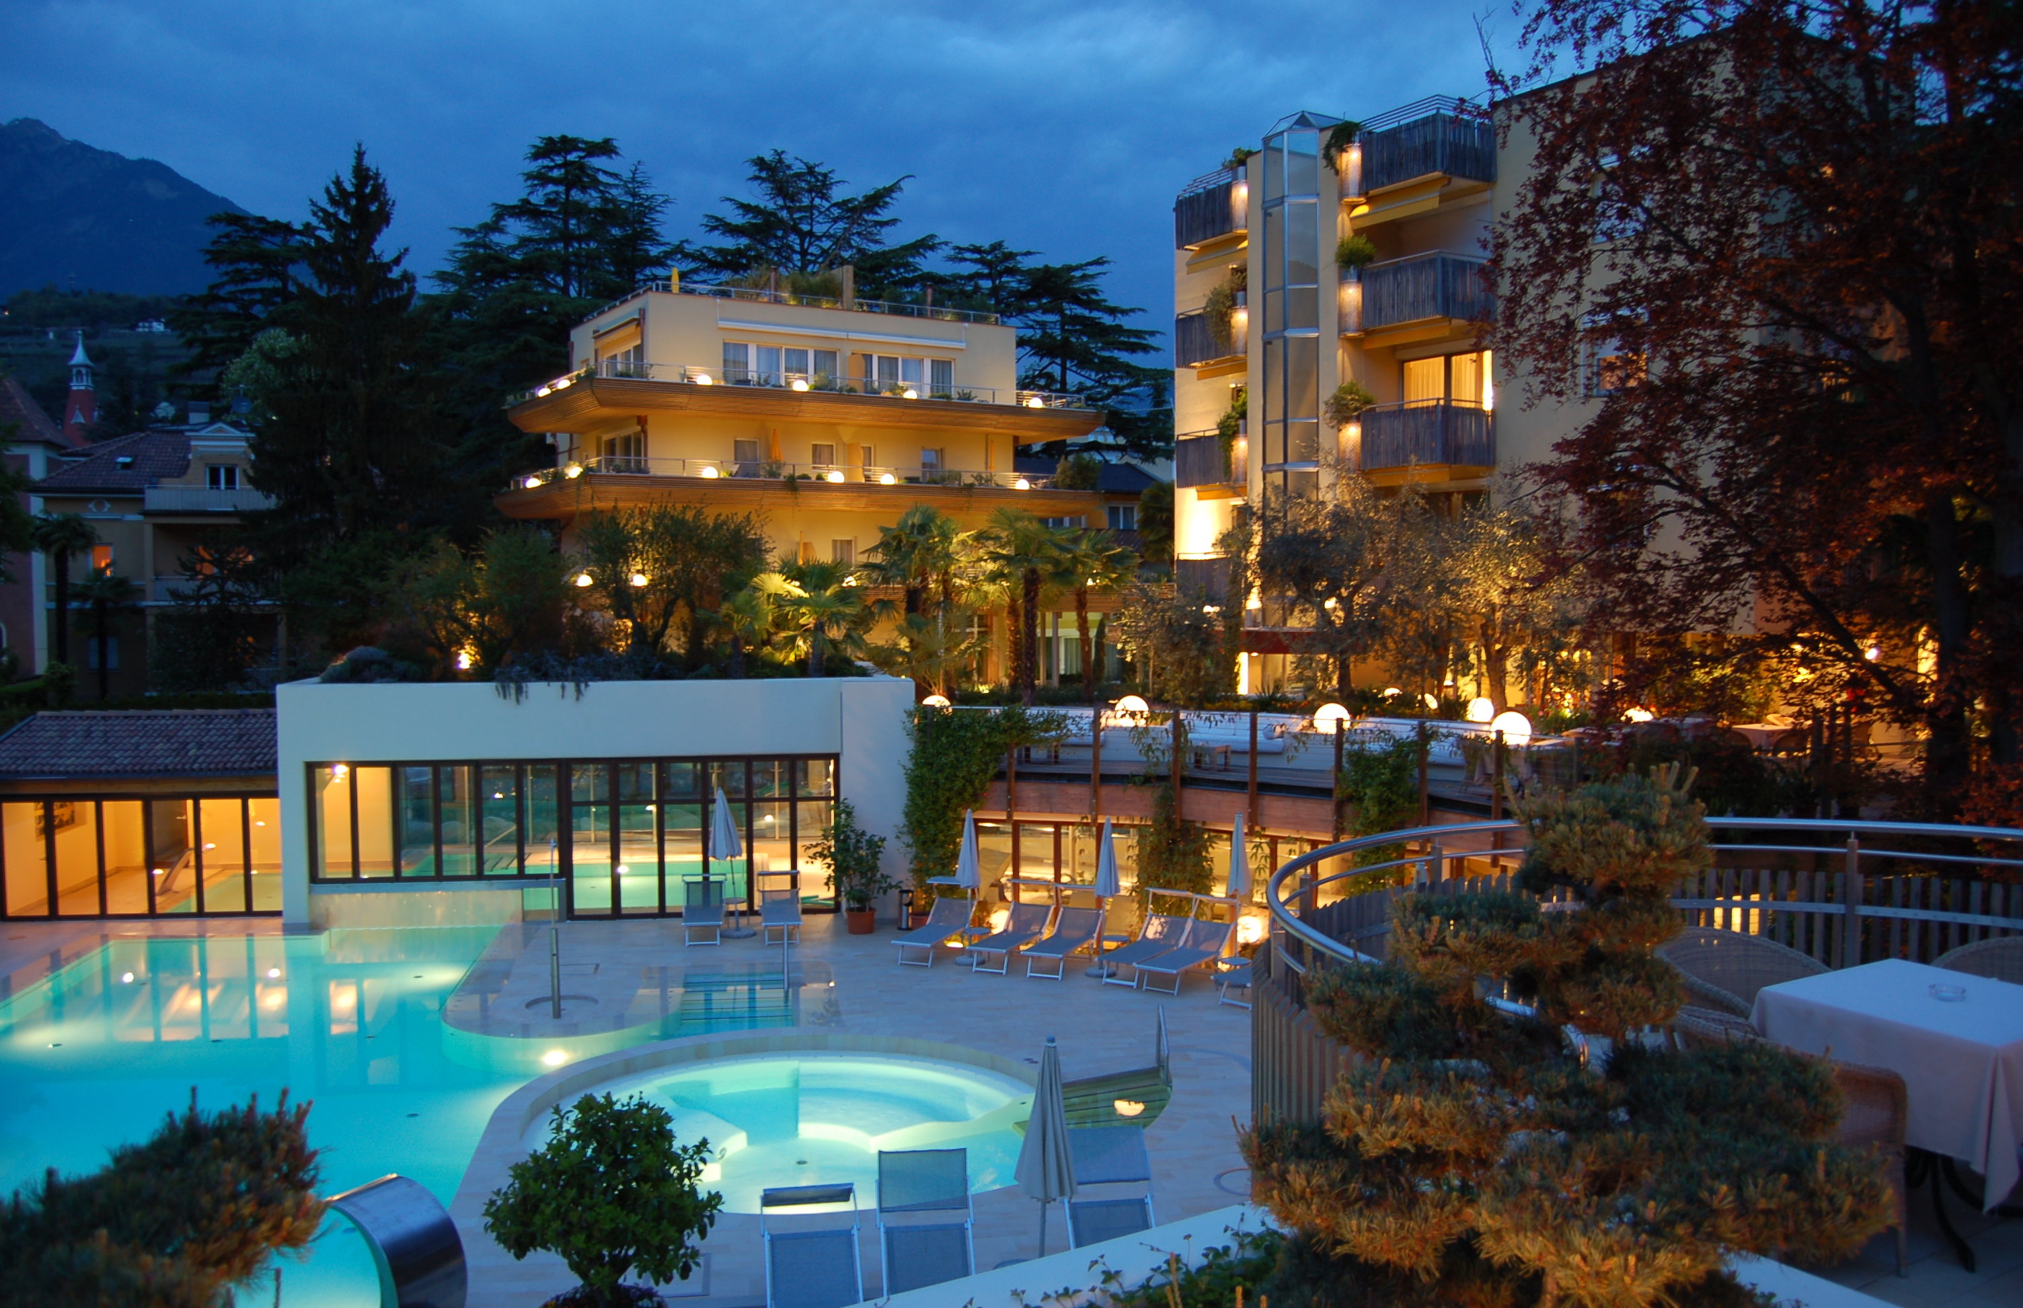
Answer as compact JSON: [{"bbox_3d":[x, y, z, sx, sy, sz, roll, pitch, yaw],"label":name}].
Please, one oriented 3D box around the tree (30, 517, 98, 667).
[{"bbox_3d":[-28.133,-1.528,45.116,1.800,5.300,1.800,-2,3,-32],"label":"tree"}]

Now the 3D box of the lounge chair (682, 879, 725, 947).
[{"bbox_3d":[-5.345,4.429,26.231,0.690,0.900,1.800,-1,3,-8],"label":"lounge chair"}]

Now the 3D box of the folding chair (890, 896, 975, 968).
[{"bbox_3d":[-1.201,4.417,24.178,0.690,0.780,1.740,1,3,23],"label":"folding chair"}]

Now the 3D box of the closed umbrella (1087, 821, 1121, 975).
[{"bbox_3d":[1.453,3.747,23.522,0.520,2.440,0.520,0,3,0],"label":"closed umbrella"}]

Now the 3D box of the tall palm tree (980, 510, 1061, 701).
[{"bbox_3d":[0.222,-1.002,33.096,1.800,4.400,1.800,0,3,0],"label":"tall palm tree"}]

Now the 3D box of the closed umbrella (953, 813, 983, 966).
[{"bbox_3d":[-0.665,3.720,24.358,0.500,2.440,0.500,0,3,0],"label":"closed umbrella"}]

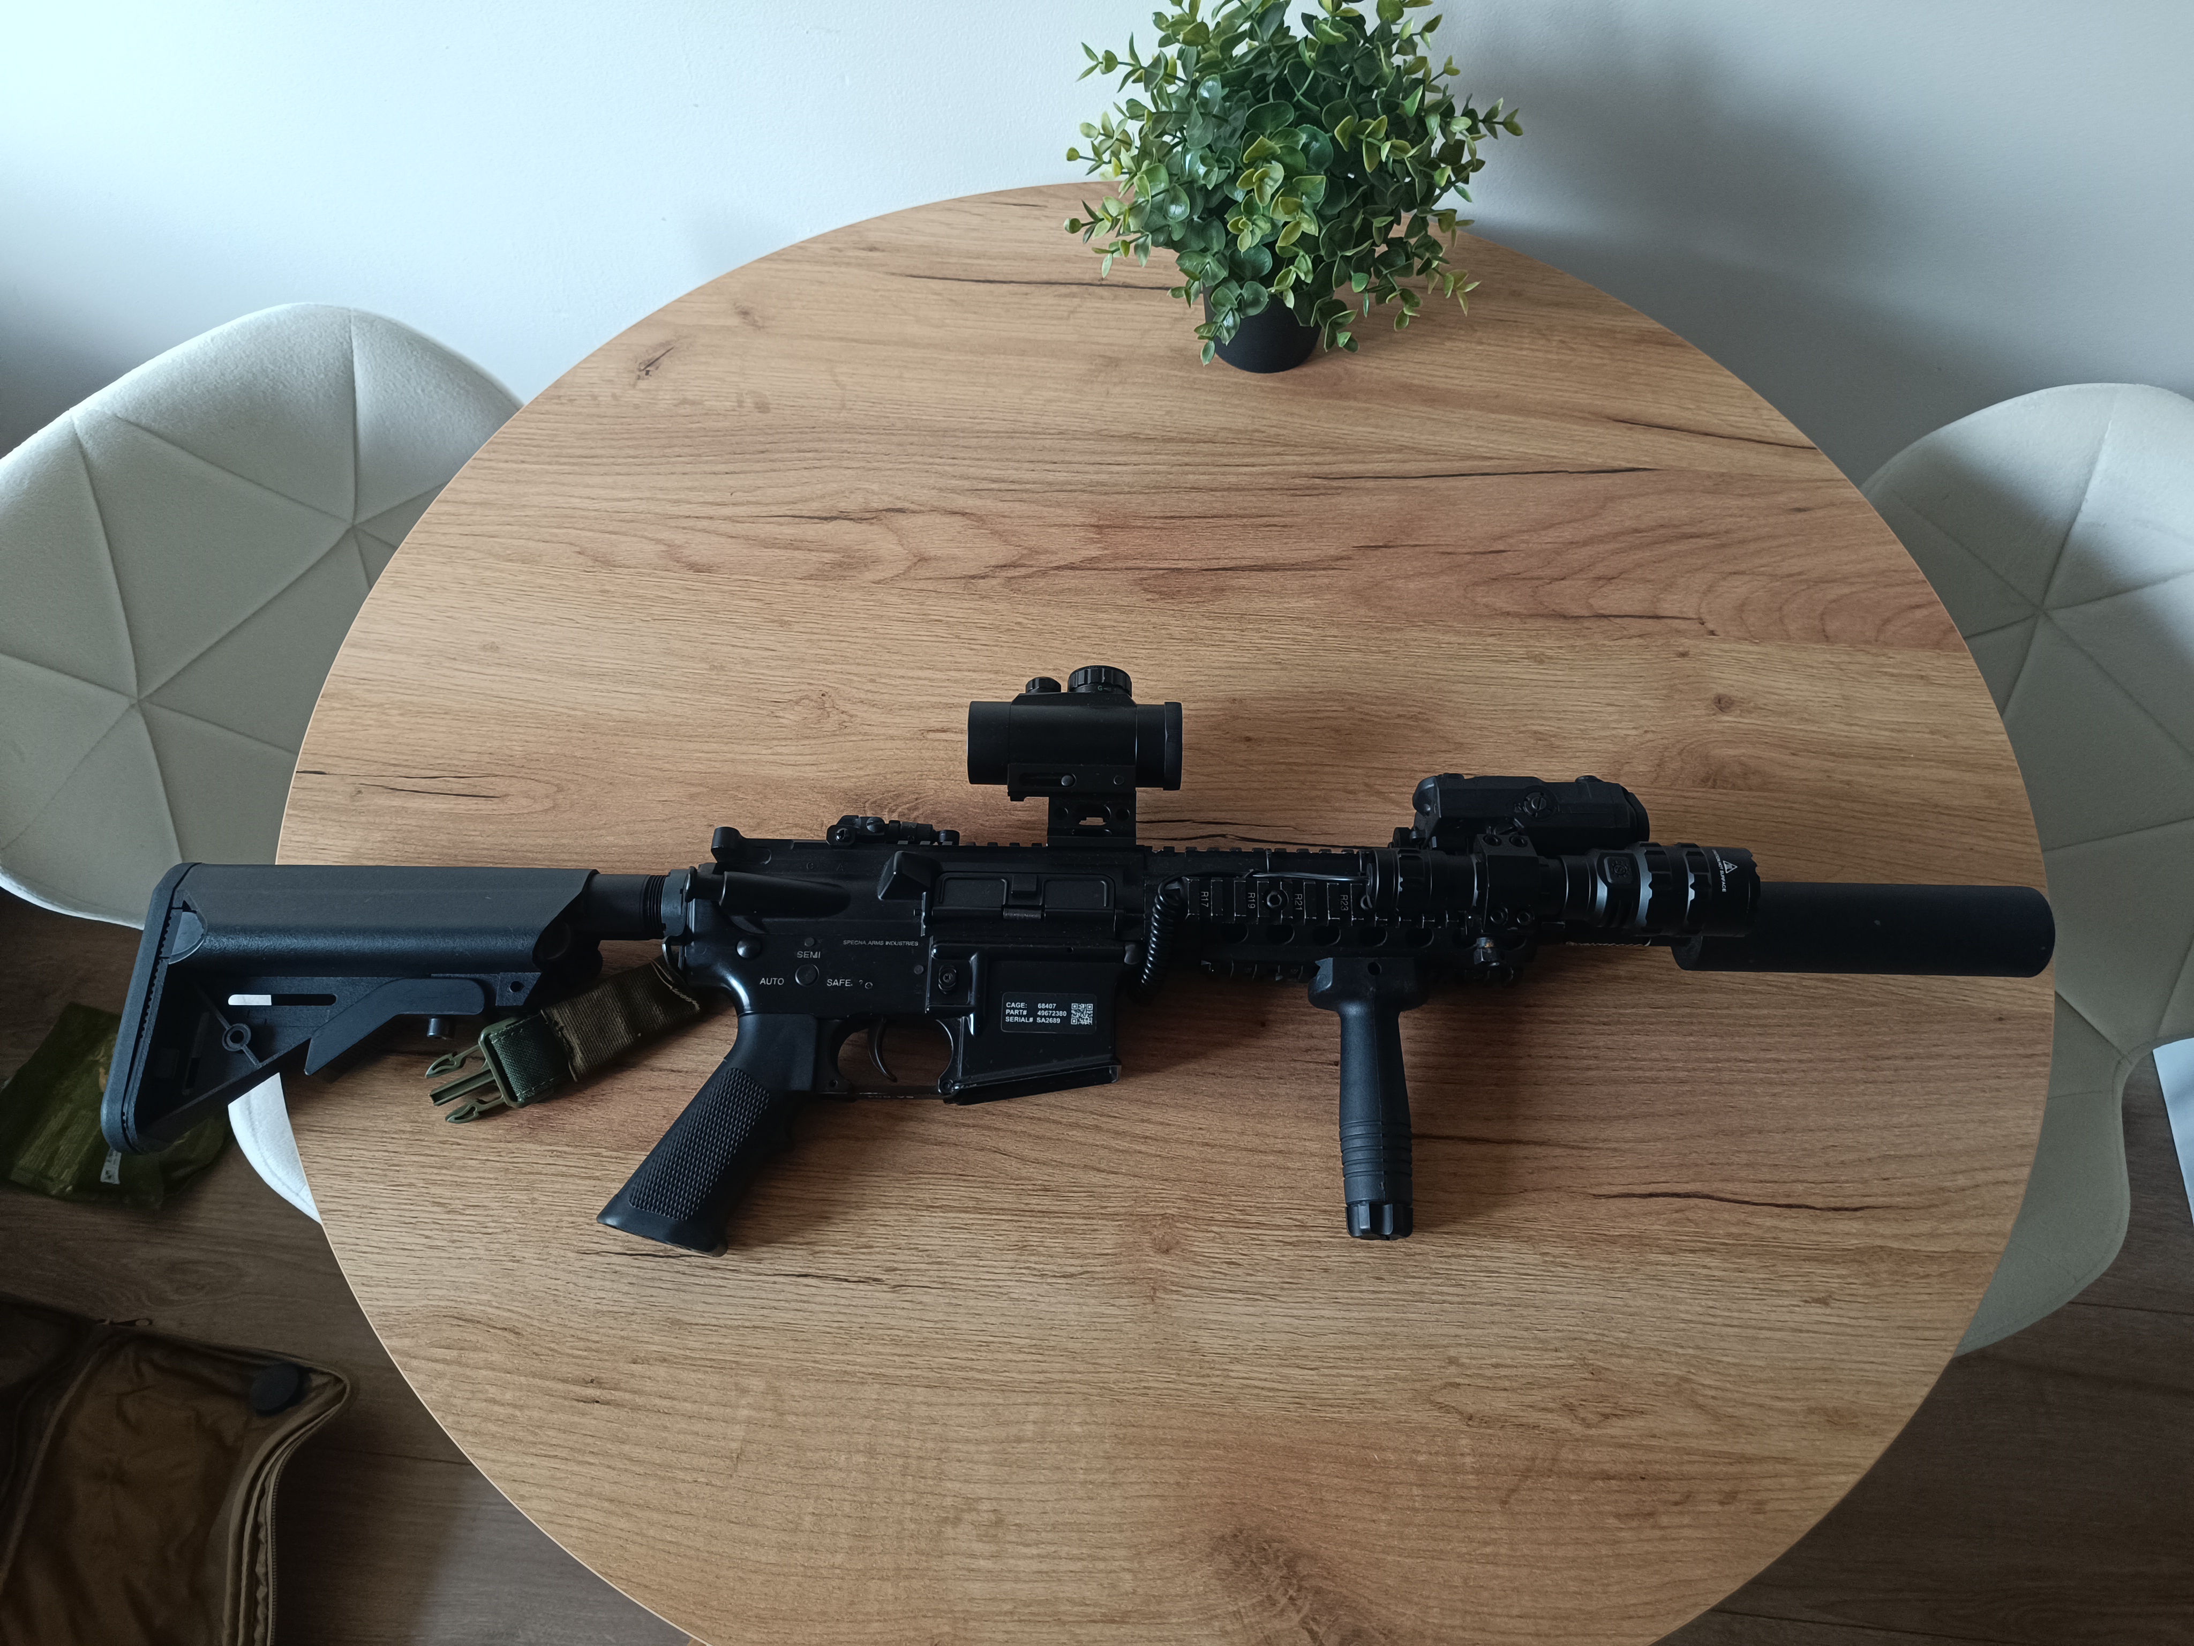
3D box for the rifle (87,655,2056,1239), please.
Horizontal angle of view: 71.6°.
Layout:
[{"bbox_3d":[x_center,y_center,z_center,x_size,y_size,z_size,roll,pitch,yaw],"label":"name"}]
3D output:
[{"bbox_3d":[0.005,0.051,0.659,0.834,0.107,0.263,1,70,0],"label":"rifle"}]

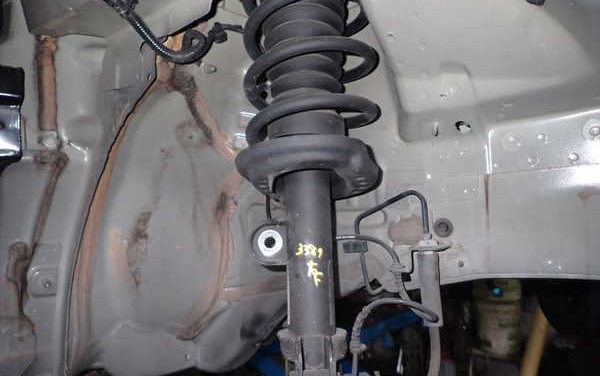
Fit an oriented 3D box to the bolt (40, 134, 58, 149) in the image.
[{"bbox_3d":[-0.289,-0.054,0.500,0.019,0.019,0.012,2,5,-12],"label":"bolt"}]

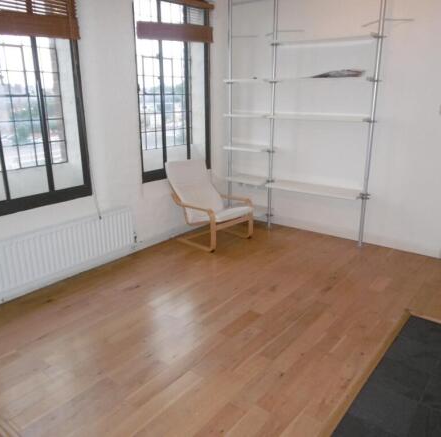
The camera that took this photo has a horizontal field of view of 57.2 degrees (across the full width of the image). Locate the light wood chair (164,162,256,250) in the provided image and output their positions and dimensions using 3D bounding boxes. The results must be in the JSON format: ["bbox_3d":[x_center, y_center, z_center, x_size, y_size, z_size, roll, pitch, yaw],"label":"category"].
[{"bbox_3d":[-0.116,-0.202,4.799,0.755,0.910,0.705,14,22,42],"label":"light wood chair"}]

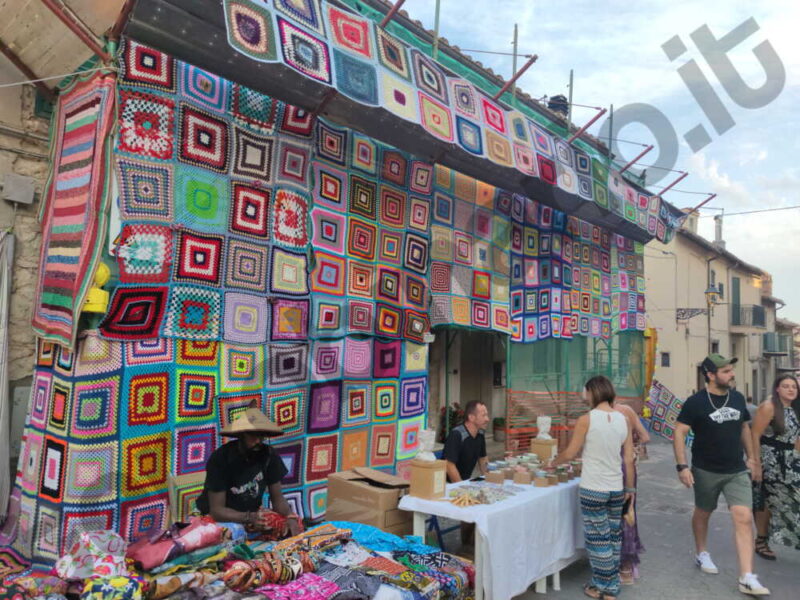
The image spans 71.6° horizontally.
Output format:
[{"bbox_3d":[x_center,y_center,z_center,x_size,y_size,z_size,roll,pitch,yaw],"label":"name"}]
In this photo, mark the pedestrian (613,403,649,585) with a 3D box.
[{"bbox_3d":[1.795,1.404,4.410,0.380,1.600,0.440,-3,-6,45],"label":"pedestrian"}]

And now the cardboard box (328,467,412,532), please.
[{"bbox_3d":[-0.242,1.669,4.405,0.620,0.420,0.350,-3,-6,45],"label":"cardboard box"}]

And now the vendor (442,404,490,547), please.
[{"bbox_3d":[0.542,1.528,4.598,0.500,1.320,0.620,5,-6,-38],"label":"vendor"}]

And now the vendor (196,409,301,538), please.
[{"bbox_3d":[-1.127,1.443,4.040,0.620,1.320,0.700,3,-5,-25],"label":"vendor"}]

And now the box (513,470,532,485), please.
[{"bbox_3d":[0.965,1.397,4.368,0.130,0.076,0.090,-2,-6,40],"label":"box"}]

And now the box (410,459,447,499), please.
[{"bbox_3d":[0.203,1.264,3.946,0.180,0.240,0.180,-2,-6,40],"label":"box"}]

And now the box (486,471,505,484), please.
[{"bbox_3d":[0.750,1.392,4.368,0.125,0.076,0.090,-2,-6,40],"label":"box"}]

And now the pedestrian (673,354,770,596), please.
[{"bbox_3d":[2.557,1.331,4.447,0.600,1.790,0.500,2,-4,-10],"label":"pedestrian"}]

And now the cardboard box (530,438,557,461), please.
[{"bbox_3d":[1.276,1.363,4.893,0.180,0.240,0.180,-2,-6,40],"label":"cardboard box"}]

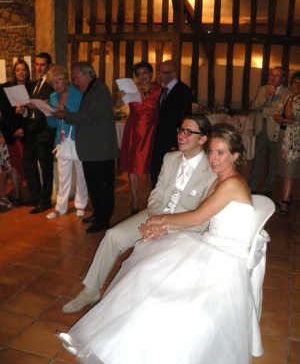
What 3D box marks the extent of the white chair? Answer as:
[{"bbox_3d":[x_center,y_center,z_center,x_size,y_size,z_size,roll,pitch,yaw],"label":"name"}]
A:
[{"bbox_3d":[0.391,0.499,2.391,0.540,0.900,0.460,-2,14,-11],"label":"white chair"}]

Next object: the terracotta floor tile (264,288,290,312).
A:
[{"bbox_3d":[0.836,0.836,2.968,0.300,0.020,0.300,5,15,18],"label":"terracotta floor tile"}]

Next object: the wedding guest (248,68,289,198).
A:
[{"bbox_3d":[1.620,-0.683,5.665,0.540,1.700,0.400,9,17,24],"label":"wedding guest"}]

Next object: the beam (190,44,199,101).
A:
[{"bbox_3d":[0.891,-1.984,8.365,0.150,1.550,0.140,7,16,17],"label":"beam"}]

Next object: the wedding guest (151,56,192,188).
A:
[{"bbox_3d":[0.240,-0.494,4.755,0.410,1.720,0.530,-10,19,-37],"label":"wedding guest"}]

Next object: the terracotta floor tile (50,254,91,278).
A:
[{"bbox_3d":[-0.635,0.702,3.438,0.300,0.020,0.300,5,15,18],"label":"terracotta floor tile"}]

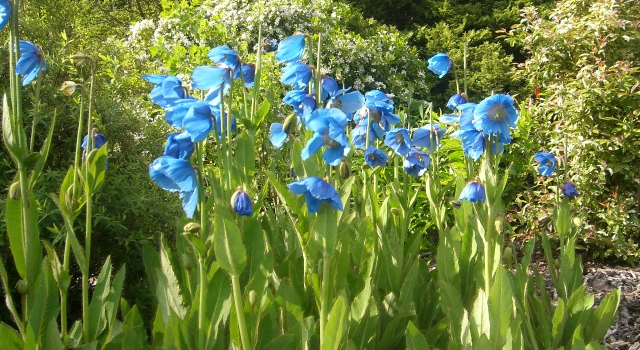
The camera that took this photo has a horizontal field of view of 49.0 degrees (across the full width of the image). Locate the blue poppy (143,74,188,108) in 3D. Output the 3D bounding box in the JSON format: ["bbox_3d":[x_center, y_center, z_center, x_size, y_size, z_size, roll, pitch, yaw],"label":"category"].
[{"bbox_3d":[-0.312,-0.171,1.420,0.080,0.068,0.075,-2,6,-19],"label":"blue poppy"}]

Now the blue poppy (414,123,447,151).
[{"bbox_3d":[0.268,-0.092,1.720,0.082,0.070,0.065,-1,8,-6],"label":"blue poppy"}]

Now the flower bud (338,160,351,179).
[{"bbox_3d":[0.050,-0.011,1.420,0.025,0.040,0.025,0,6,0],"label":"flower bud"}]

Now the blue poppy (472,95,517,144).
[{"bbox_3d":[0.390,-0.125,1.560,0.102,0.108,0.055,0,6,-3],"label":"blue poppy"}]

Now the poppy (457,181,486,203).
[{"bbox_3d":[0.336,0.039,1.550,0.061,0.050,0.058,3,7,24],"label":"poppy"}]

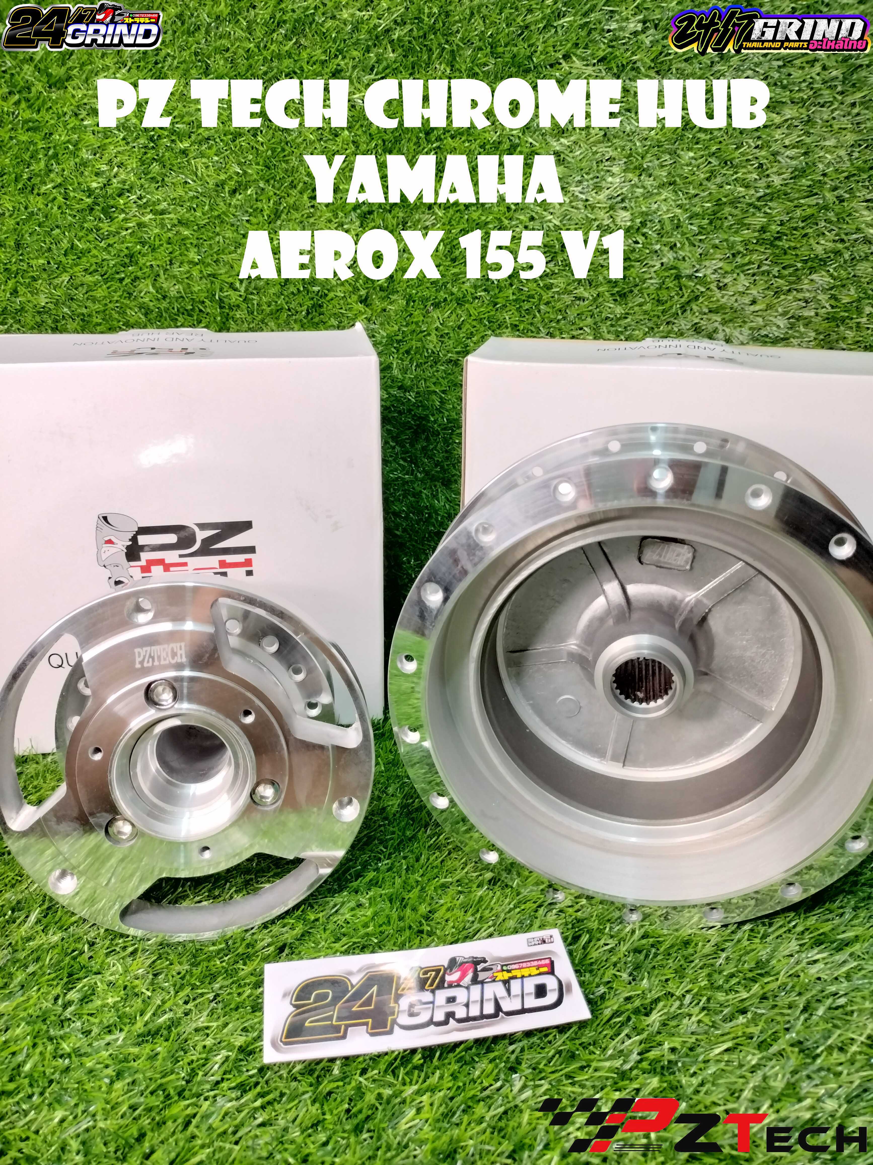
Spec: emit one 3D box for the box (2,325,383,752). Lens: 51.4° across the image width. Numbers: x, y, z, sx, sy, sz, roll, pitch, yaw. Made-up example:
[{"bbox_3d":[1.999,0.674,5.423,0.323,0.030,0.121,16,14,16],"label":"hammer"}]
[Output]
[{"bbox_3d":[-0.141,-0.026,0.514,0.210,0.212,0.098,-4,23,-10],"label":"box"}]

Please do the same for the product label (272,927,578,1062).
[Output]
[{"bbox_3d":[-0.005,0.158,0.351,0.121,0.003,0.044,-3,25,-9],"label":"product label"}]

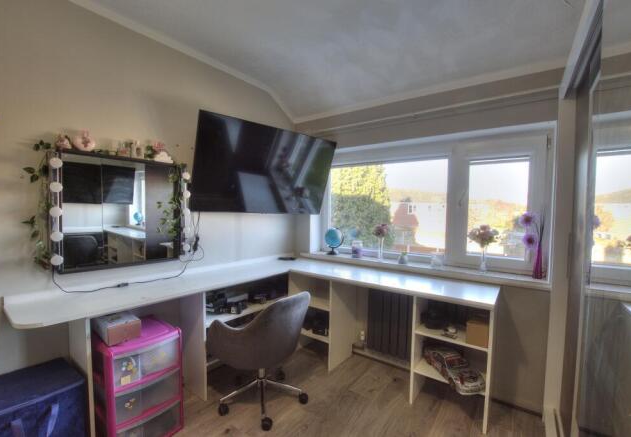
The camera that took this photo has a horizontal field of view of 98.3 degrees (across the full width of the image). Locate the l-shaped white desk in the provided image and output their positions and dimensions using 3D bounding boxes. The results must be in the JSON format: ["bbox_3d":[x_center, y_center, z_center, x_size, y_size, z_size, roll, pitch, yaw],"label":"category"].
[{"bbox_3d":[-0.119,0.801,1.613,1.911,0.780,2.114,2,1,36],"label":"l-shaped white desk"}]

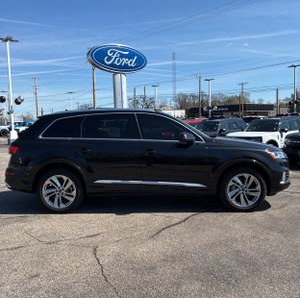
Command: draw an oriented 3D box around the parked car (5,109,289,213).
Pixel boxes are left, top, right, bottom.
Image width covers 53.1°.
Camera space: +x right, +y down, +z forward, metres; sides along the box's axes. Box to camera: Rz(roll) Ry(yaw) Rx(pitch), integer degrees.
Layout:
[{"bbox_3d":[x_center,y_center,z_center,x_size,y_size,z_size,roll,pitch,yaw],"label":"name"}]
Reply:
[{"bbox_3d":[-0.052,0.097,5.815,5.060,1.740,1.990,-1,4,1],"label":"parked car"}]

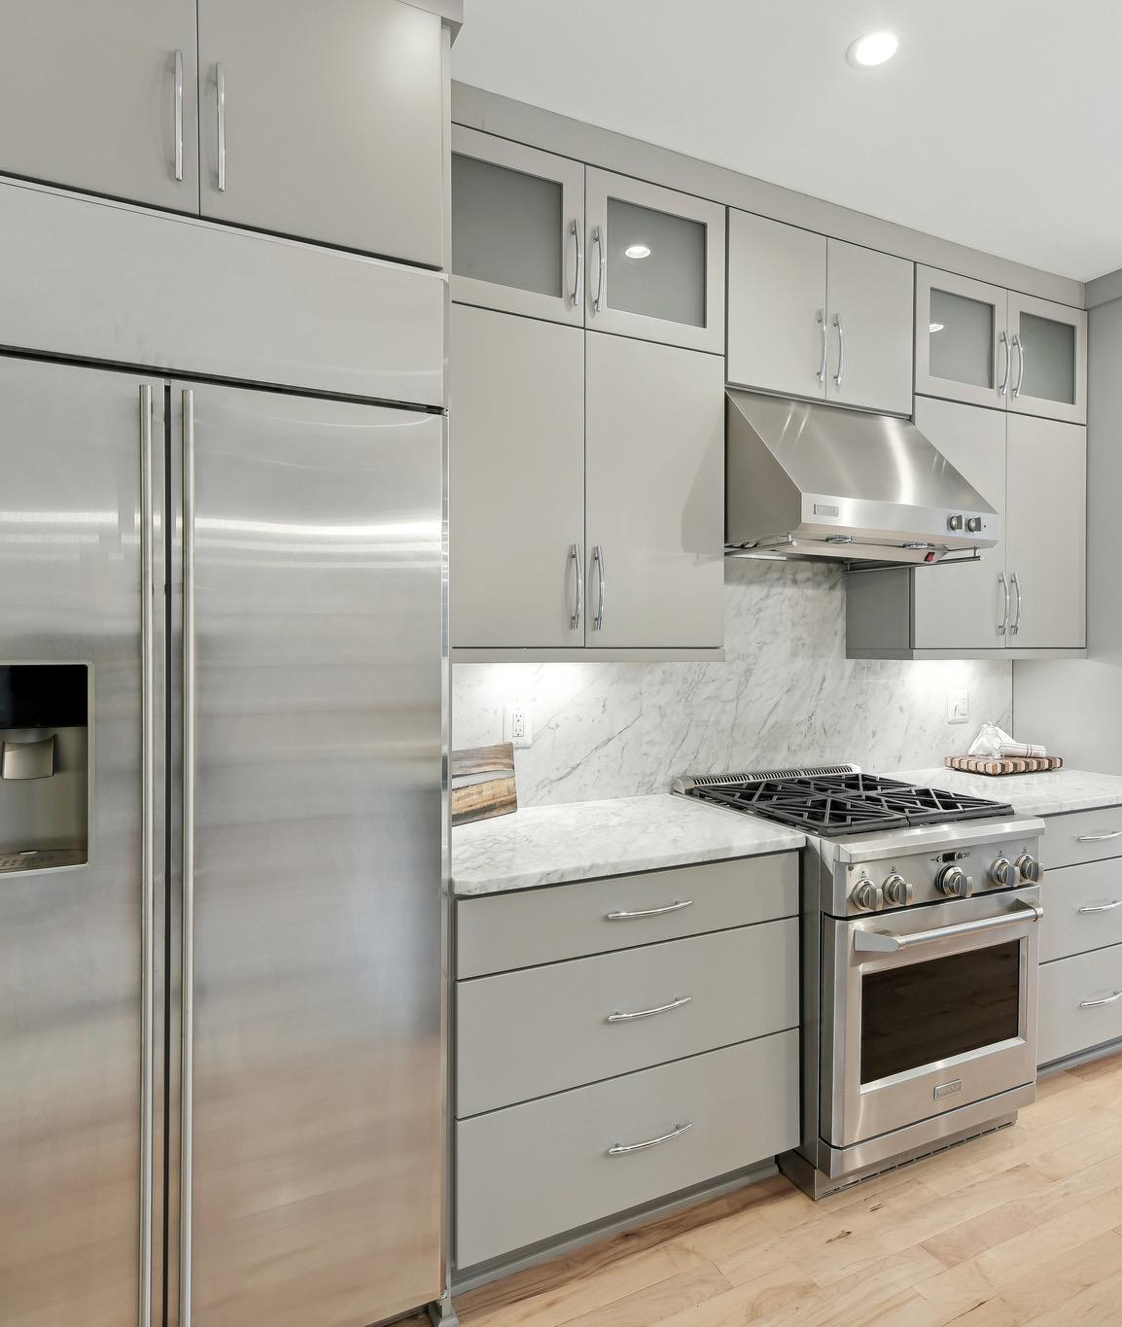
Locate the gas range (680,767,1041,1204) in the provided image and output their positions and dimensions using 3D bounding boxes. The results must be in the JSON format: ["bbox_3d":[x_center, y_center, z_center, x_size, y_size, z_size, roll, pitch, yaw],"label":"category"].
[{"bbox_3d":[0.879,0.861,2.326,0.763,0.967,0.770,0,1,-25],"label":"gas range"}]

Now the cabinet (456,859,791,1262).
[{"bbox_3d":[0.071,0.875,2.047,0.903,0.812,0.609,0,1,-25],"label":"cabinet"}]

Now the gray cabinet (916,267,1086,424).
[{"bbox_3d":[1.516,-1.112,2.883,0.909,0.429,0.308,0,1,-25],"label":"gray cabinet"}]

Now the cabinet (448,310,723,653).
[{"bbox_3d":[0.002,-0.452,2.190,0.906,0.867,0.308,0,1,-25],"label":"cabinet"}]

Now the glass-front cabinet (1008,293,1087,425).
[{"bbox_3d":[1.724,-1.114,2.979,0.451,0.429,0.308,0,1,-25],"label":"glass-front cabinet"}]

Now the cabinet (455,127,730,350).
[{"bbox_3d":[0.004,-1.102,2.171,0.900,0.443,0.302,0,1,-25],"label":"cabinet"}]

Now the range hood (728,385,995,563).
[{"bbox_3d":[0.826,-0.565,2.396,0.761,0.469,0.596,0,1,-25],"label":"range hood"}]

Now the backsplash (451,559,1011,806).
[{"bbox_3d":[0.708,0.029,2.677,2.559,0.782,0.026,0,1,-25],"label":"backsplash"}]

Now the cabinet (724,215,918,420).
[{"bbox_3d":[0.757,-1.069,2.534,0.760,0.503,0.308,0,1,-25],"label":"cabinet"}]

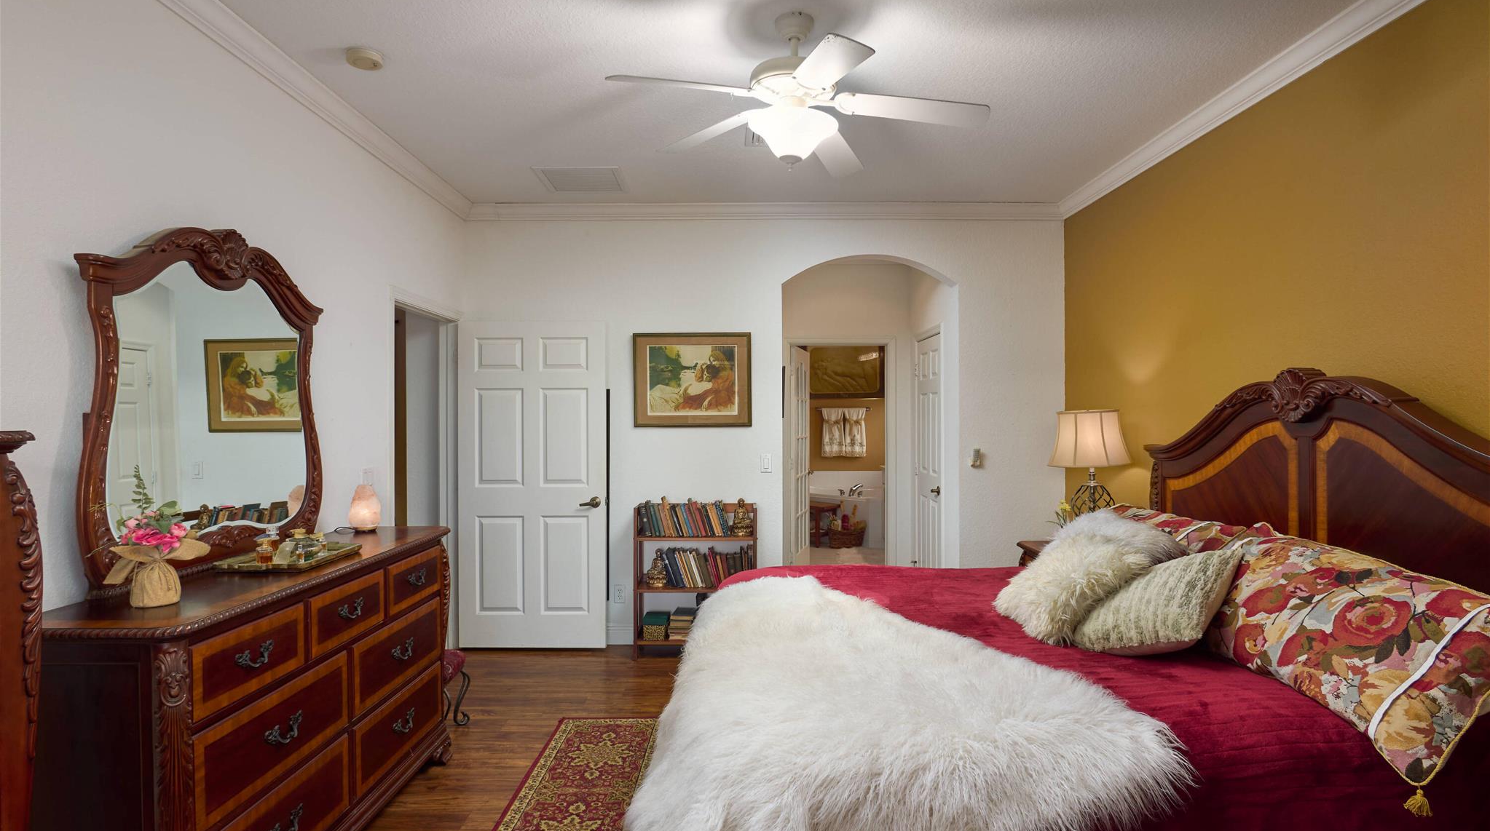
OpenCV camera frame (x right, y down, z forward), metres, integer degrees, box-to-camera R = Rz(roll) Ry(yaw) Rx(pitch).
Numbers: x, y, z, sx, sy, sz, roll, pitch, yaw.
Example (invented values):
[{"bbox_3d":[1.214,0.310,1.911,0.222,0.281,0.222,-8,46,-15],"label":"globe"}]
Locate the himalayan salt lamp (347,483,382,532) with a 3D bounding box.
[{"bbox_3d":[-1.560,0.375,3.170,0.125,0.195,0.130,0,0,0],"label":"himalayan salt lamp"}]

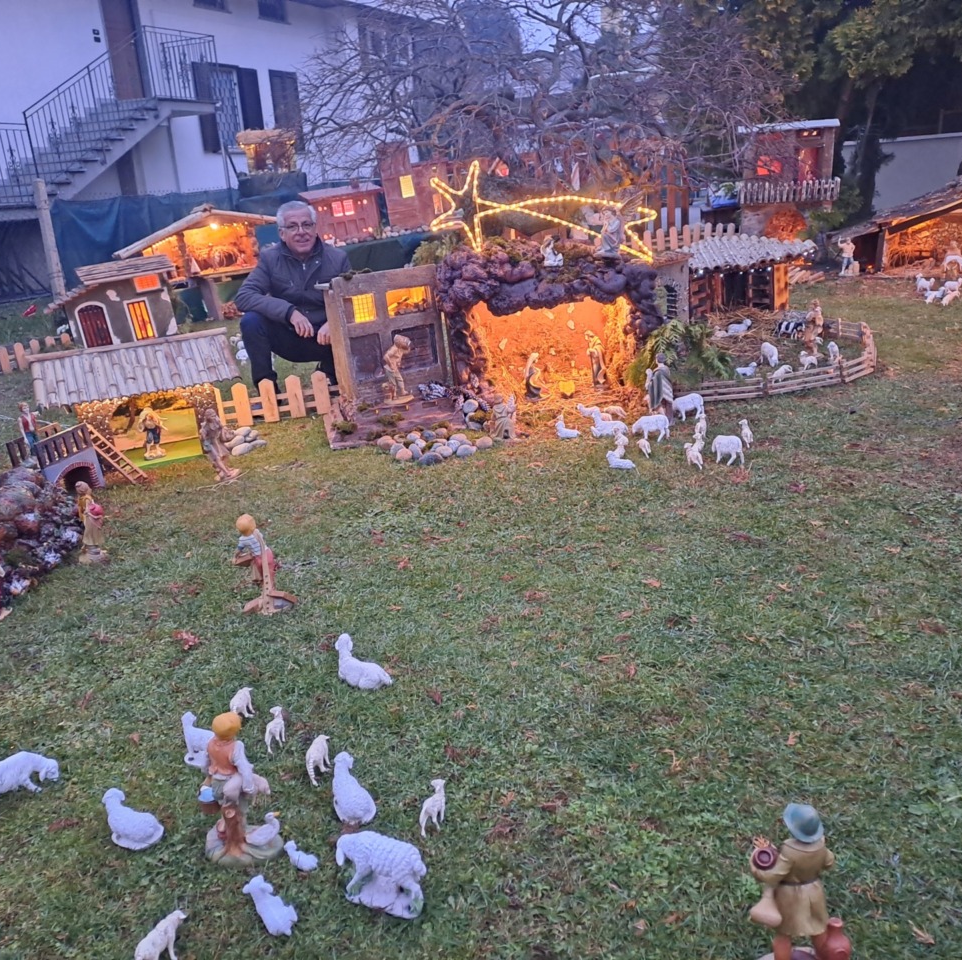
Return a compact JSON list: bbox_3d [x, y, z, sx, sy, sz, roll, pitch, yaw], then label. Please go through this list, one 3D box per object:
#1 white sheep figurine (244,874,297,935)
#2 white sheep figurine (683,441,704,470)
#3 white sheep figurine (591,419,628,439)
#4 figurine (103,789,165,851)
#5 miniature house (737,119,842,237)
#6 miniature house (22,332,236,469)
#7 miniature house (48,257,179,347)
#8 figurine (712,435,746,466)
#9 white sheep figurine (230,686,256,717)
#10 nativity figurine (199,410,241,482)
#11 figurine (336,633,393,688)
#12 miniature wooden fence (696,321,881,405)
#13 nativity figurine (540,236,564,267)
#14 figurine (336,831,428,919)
[{"bbox_3d":[-0.367,0.731,1.607,0.060,0.066,0.110,-16,22,-35],"label":"white sheep figurine"},{"bbox_3d":[0.765,-0.089,3.330,0.042,0.088,0.082,-12,19,-25],"label":"white sheep figurine"},{"bbox_3d":[0.522,-0.234,3.703,0.150,0.115,0.060,-4,18,-2],"label":"white sheep figurine"},{"bbox_3d":[-0.603,0.584,1.612,0.095,0.091,0.064,-3,18,2],"label":"figurine"},{"bbox_3d":[2.604,-2.456,7.900,0.820,1.080,0.480,0,17,14],"label":"miniature house"},{"bbox_3d":[-1.456,-0.330,3.994,0.828,0.476,0.331,-11,19,-22],"label":"miniature house"},{"bbox_3d":[-2.595,-1.270,6.600,0.770,0.590,0.400,-16,18,-23],"label":"miniature house"},{"bbox_3d":[0.905,-0.116,3.365,0.135,0.112,0.053,3,19,21],"label":"figurine"},{"bbox_3d":[-0.516,0.479,2.000,0.032,0.052,0.057,8,21,35],"label":"white sheep figurine"},{"bbox_3d":[-0.994,-0.133,3.530,0.125,0.275,0.100,10,22,39],"label":"nativity figurine"},{"bbox_3d":[-0.279,0.438,2.231,0.132,0.113,0.062,0,18,12],"label":"figurine"},{"bbox_3d":[1.423,-0.624,4.473,1.080,0.130,0.920,-4,23,-2],"label":"miniature wooden fence"},{"bbox_3d":[0.344,-1.112,4.500,0.100,0.145,0.095,10,22,39],"label":"nativity figurine"},{"bbox_3d":[-0.154,0.603,1.426,0.137,0.112,0.070,1,18,15],"label":"figurine"}]

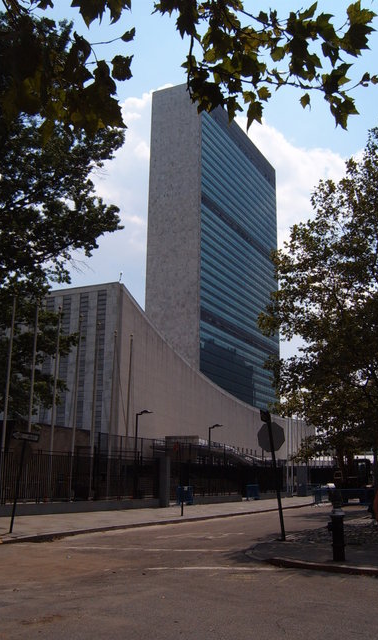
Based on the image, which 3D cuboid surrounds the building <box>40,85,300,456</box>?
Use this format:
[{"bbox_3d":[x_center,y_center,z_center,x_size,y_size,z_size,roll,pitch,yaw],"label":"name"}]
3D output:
[{"bbox_3d":[13.422,-8.172,288.430,21.950,152.000,87.500,-6,-14,25],"label":"building"}]

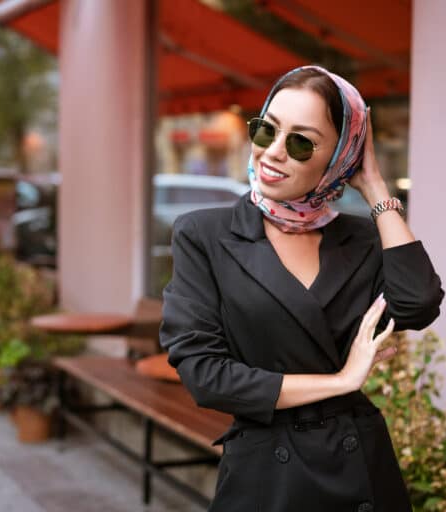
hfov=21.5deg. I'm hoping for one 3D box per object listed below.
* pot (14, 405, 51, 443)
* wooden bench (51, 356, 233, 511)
[{"bbox_3d":[-1.062,0.913,6.533,0.200,0.200,0.200,0,5,0],"label":"pot"},{"bbox_3d":[-0.260,0.888,5.603,0.400,0.430,2.300,-2,6,-25],"label":"wooden bench"}]

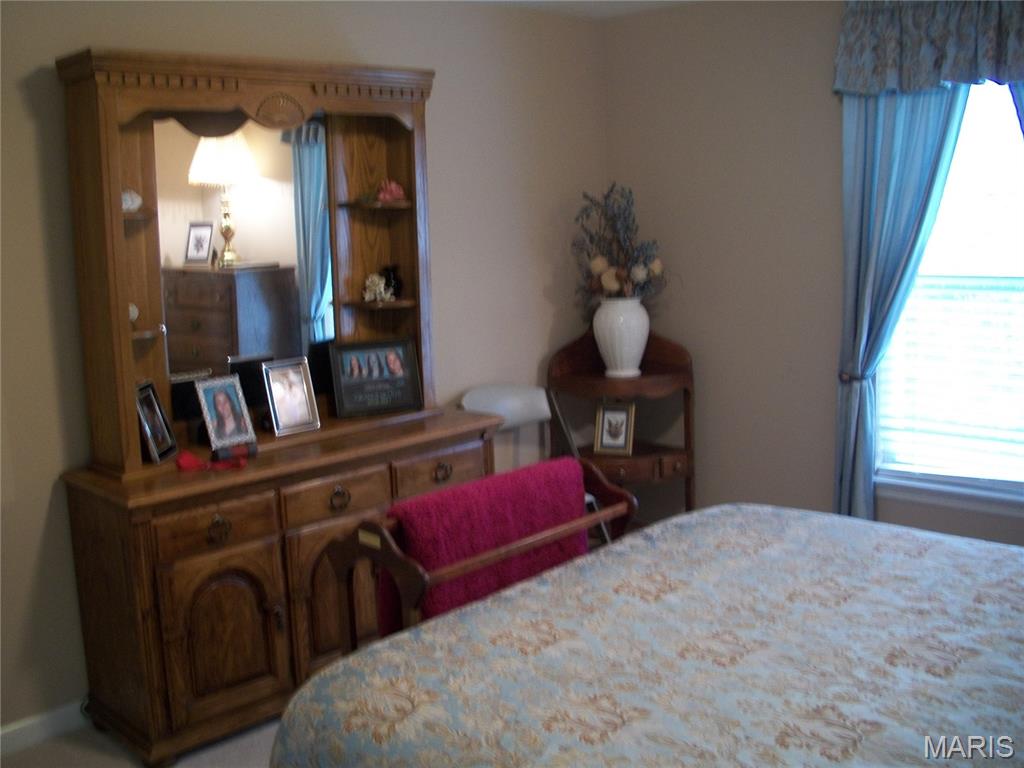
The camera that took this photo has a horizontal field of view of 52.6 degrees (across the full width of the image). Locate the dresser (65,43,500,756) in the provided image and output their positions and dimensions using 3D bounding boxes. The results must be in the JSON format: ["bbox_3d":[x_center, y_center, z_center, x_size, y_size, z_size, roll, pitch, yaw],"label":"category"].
[{"bbox_3d":[-0.730,-0.010,3.496,1.423,2.072,0.473,-12,13,-42],"label":"dresser"}]

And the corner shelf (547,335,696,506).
[{"bbox_3d":[0.507,0.252,4.869,0.660,0.985,0.394,-2,10,2],"label":"corner shelf"}]

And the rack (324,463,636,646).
[{"bbox_3d":[-0.046,0.689,3.038,0.837,0.788,0.448,-12,13,-42],"label":"rack"}]

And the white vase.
[{"bbox_3d":[0.487,-0.212,4.692,0.258,0.369,0.258,-2,10,2],"label":"white vase"}]

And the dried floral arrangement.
[{"bbox_3d":[0.466,-0.595,4.624,0.424,0.606,0.355,-2,10,2],"label":"dried floral arrangement"}]

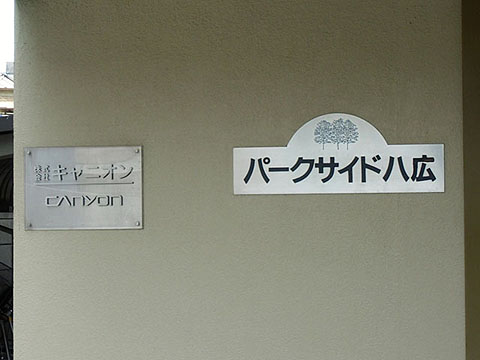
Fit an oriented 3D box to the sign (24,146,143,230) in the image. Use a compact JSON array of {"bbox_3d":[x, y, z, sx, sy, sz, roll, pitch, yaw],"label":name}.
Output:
[{"bbox_3d":[-0.478,0.026,4.209,0.369,0.253,0.012,-1,-3,7],"label":"sign"}]

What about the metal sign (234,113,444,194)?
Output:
[{"bbox_3d":[0.295,-0.080,4.119,0.630,0.242,0.010,-1,-3,7],"label":"metal sign"}]

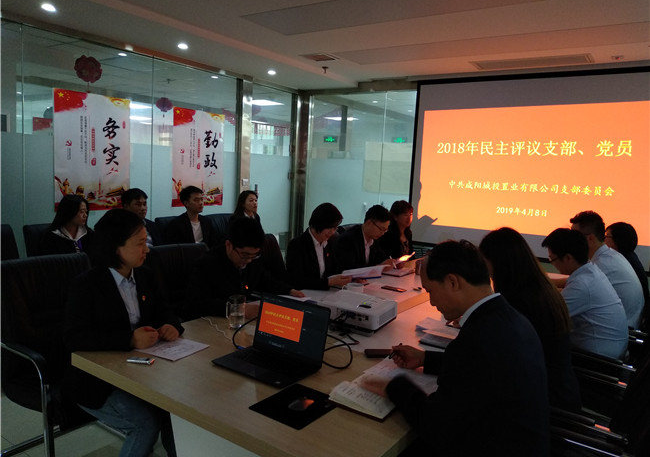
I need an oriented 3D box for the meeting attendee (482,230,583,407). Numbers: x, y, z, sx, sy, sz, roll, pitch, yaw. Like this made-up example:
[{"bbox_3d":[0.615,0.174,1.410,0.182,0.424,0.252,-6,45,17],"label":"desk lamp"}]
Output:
[{"bbox_3d":[0.832,0.660,2.263,0.700,1.300,0.490,7,8,33],"label":"meeting attendee"}]

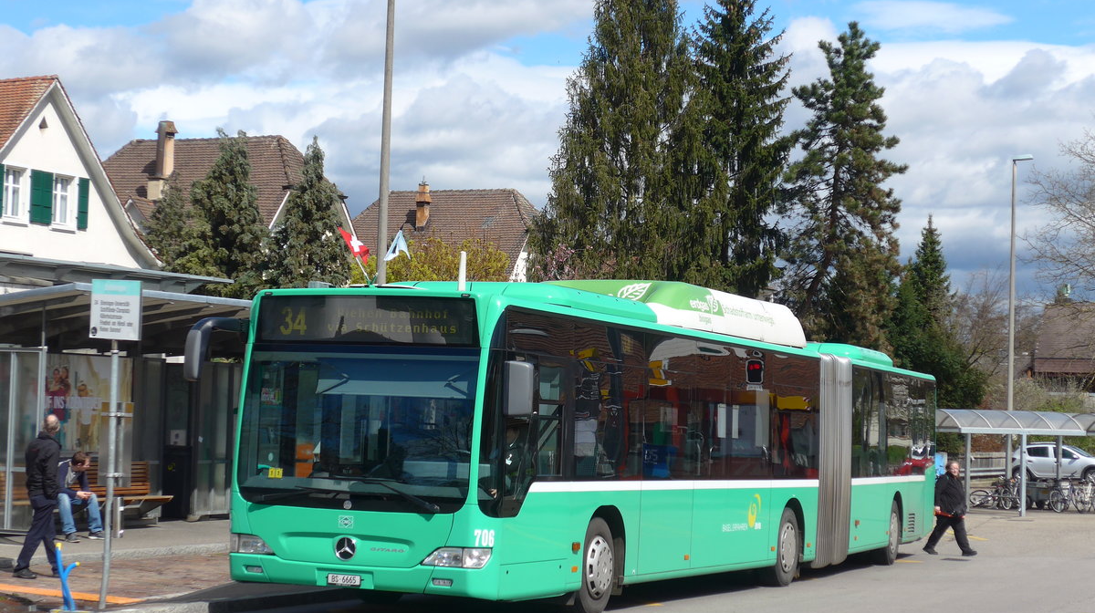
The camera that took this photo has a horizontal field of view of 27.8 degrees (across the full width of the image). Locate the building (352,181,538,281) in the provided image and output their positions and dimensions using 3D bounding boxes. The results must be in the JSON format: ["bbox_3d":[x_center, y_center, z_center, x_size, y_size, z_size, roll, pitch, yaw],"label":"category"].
[{"bbox_3d":[-3.873,0.991,86.666,8.200,11.510,8.500,0,-4,25],"label":"building"}]

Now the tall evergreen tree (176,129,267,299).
[{"bbox_3d":[-9.282,0.039,61.696,3.100,10.090,3.100,2,-3,0],"label":"tall evergreen tree"}]

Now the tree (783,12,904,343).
[{"bbox_3d":[9.532,-1.568,72.528,4.300,15.700,4.300,2,-3,0],"label":"tree"}]

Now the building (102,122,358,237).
[{"bbox_3d":[-11.614,-0.152,74.666,8.200,11.900,8.500,0,-4,28],"label":"building"}]

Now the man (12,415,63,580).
[{"bbox_3d":[-5.234,1.955,22.700,0.620,1.700,0.520,4,-4,-35],"label":"man"}]

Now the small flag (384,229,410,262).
[{"bbox_3d":[-1.303,-0.531,19.100,0.240,0.290,0.120,0,-4,22],"label":"small flag"}]

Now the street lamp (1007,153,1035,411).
[{"bbox_3d":[13.262,0.749,62.696,0.750,10.110,0.250,2,-3,0],"label":"street lamp"}]

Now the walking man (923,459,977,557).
[{"bbox_3d":[6.514,3.246,35.800,0.820,1.610,0.580,0,-4,25],"label":"walking man"}]

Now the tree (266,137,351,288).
[{"bbox_3d":[-6.826,0.203,61.702,2.700,9.910,2.700,2,-3,0],"label":"tree"}]

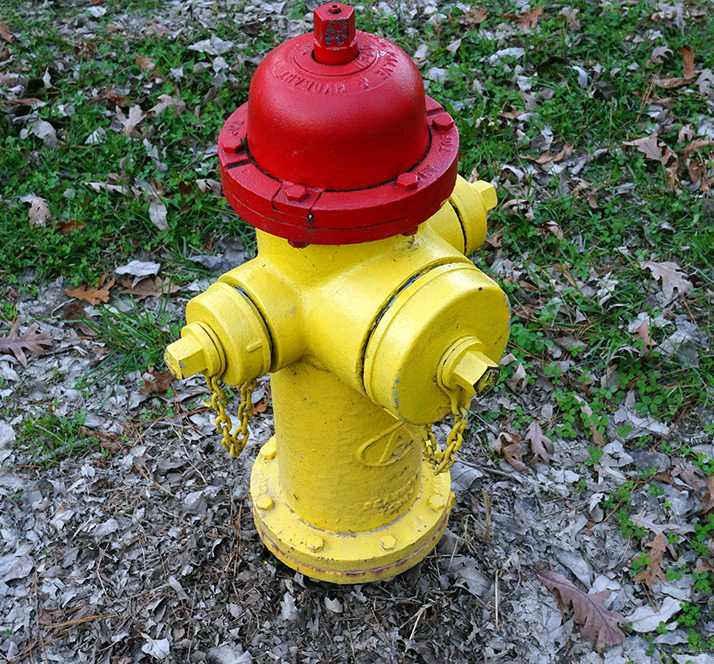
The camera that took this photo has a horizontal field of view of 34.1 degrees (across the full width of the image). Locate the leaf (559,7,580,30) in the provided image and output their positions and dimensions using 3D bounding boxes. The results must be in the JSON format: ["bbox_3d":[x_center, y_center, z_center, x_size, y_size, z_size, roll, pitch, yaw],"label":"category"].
[{"bbox_3d":[0.518,-0.751,2.773,0.044,0.022,0.071,-41,69,-12],"label":"leaf"}]

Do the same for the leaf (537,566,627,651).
[{"bbox_3d":[0.312,0.365,1.569,0.077,0.025,0.155,-18,45,-18],"label":"leaf"}]

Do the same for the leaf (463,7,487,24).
[{"bbox_3d":[0.267,-0.711,2.615,0.045,0.020,0.067,19,47,21],"label":"leaf"}]

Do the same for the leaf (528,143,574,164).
[{"bbox_3d":[0.394,-0.356,2.353,0.112,0.030,0.039,-19,53,-11],"label":"leaf"}]

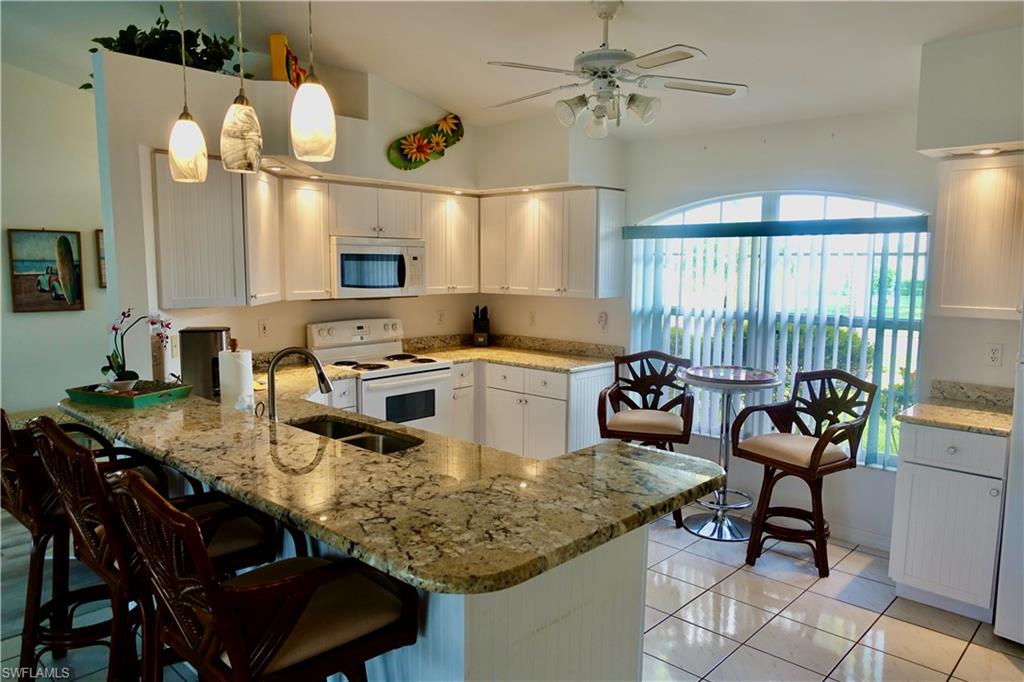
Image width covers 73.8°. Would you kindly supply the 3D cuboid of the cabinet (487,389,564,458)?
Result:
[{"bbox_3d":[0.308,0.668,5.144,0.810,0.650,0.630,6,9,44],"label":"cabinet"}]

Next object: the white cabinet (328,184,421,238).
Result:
[{"bbox_3d":[-1.053,-0.904,4.876,0.333,0.337,0.765,6,8,44],"label":"white cabinet"}]

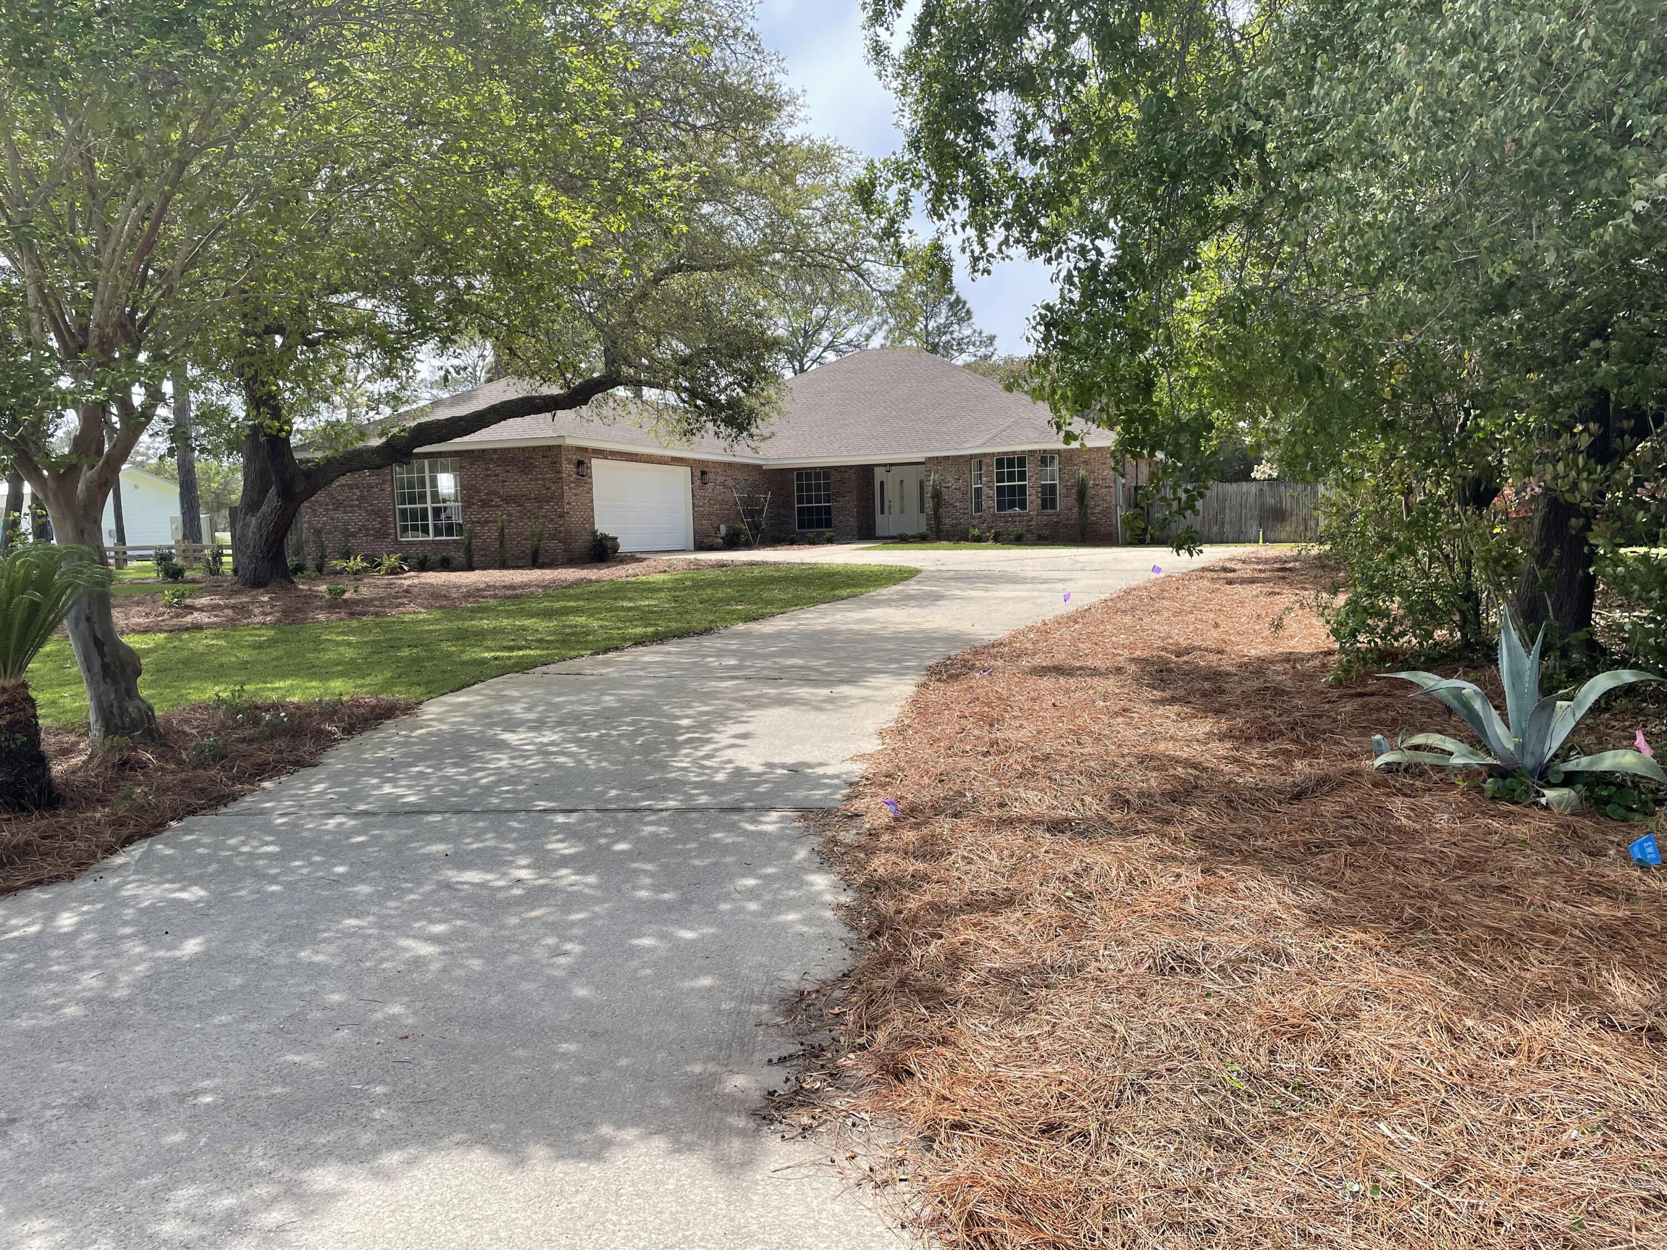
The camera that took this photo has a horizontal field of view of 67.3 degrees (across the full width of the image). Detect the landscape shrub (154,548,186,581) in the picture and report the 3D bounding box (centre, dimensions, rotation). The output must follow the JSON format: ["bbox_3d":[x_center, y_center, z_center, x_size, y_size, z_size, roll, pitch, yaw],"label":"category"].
[{"bbox_3d":[-14.839,-1.354,28.000,0.700,0.760,0.660,-4,5,-28],"label":"landscape shrub"}]

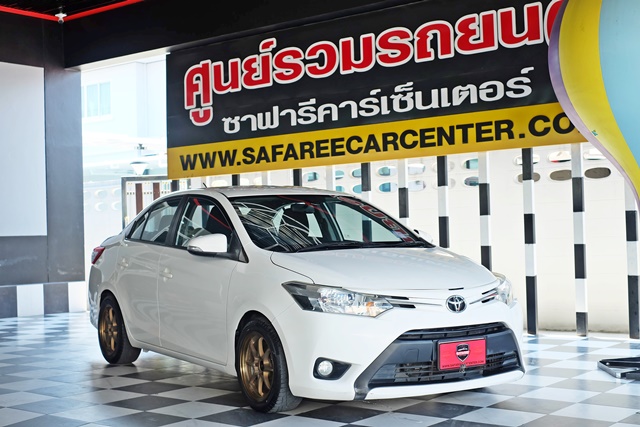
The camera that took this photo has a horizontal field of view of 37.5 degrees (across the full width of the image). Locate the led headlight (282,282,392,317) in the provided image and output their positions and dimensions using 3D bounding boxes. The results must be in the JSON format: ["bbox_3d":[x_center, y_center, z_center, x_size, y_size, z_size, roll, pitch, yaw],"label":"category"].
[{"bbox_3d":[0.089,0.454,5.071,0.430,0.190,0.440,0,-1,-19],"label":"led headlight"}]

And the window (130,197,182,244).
[{"bbox_3d":[-1.224,0.058,7.036,0.080,0.360,0.800,28,-14,-26],"label":"window"}]

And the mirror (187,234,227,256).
[{"bbox_3d":[-0.709,0.201,5.927,0.240,0.140,0.140,0,-1,-31],"label":"mirror"}]

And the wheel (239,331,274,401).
[{"bbox_3d":[-0.288,0.878,5.460,0.180,0.410,0.410,0,-1,-33],"label":"wheel"}]

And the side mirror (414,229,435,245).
[{"bbox_3d":[0.707,0.189,6.790,0.240,0.140,0.140,0,-1,-31],"label":"side mirror"}]

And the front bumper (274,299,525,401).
[{"bbox_3d":[0.621,0.728,5.325,1.697,0.525,0.576,0,-1,-31],"label":"front bumper"}]

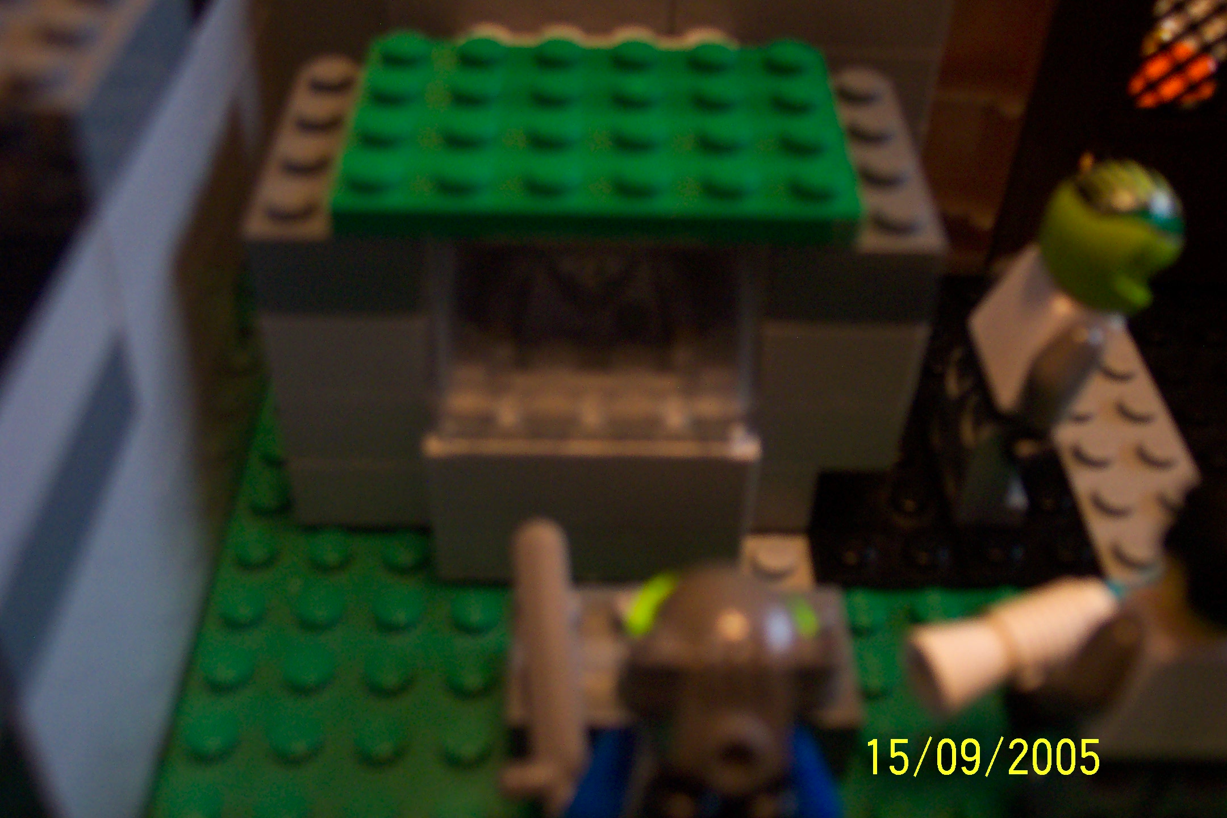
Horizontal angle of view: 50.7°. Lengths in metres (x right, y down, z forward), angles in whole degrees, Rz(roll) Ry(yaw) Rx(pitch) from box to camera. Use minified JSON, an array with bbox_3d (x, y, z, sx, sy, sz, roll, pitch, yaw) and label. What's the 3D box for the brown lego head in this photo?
[{"bbox_3d":[0.008,0.019,0.089,0.014,0.013,0.013,0,42,-1],"label":"brown lego head"}]

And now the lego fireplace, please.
[{"bbox_3d":[-0.002,-0.004,0.135,0.032,0.038,0.025,0,42,-1],"label":"lego fireplace"}]

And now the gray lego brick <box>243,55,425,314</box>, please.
[{"bbox_3d":[-0.026,-0.023,0.133,0.016,0.011,0.032,0,42,-1],"label":"gray lego brick"}]

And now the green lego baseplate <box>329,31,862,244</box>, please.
[{"bbox_3d":[-0.002,-0.028,0.129,0.048,0.005,0.032,0,42,-1],"label":"green lego baseplate"}]

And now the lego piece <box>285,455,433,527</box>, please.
[{"bbox_3d":[-0.027,0.001,0.150,0.016,0.010,0.025,0,42,-1],"label":"lego piece"}]

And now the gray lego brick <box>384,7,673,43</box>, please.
[{"bbox_3d":[-0.010,-0.049,0.148,0.032,0.010,0.008,0,42,-1],"label":"gray lego brick"}]

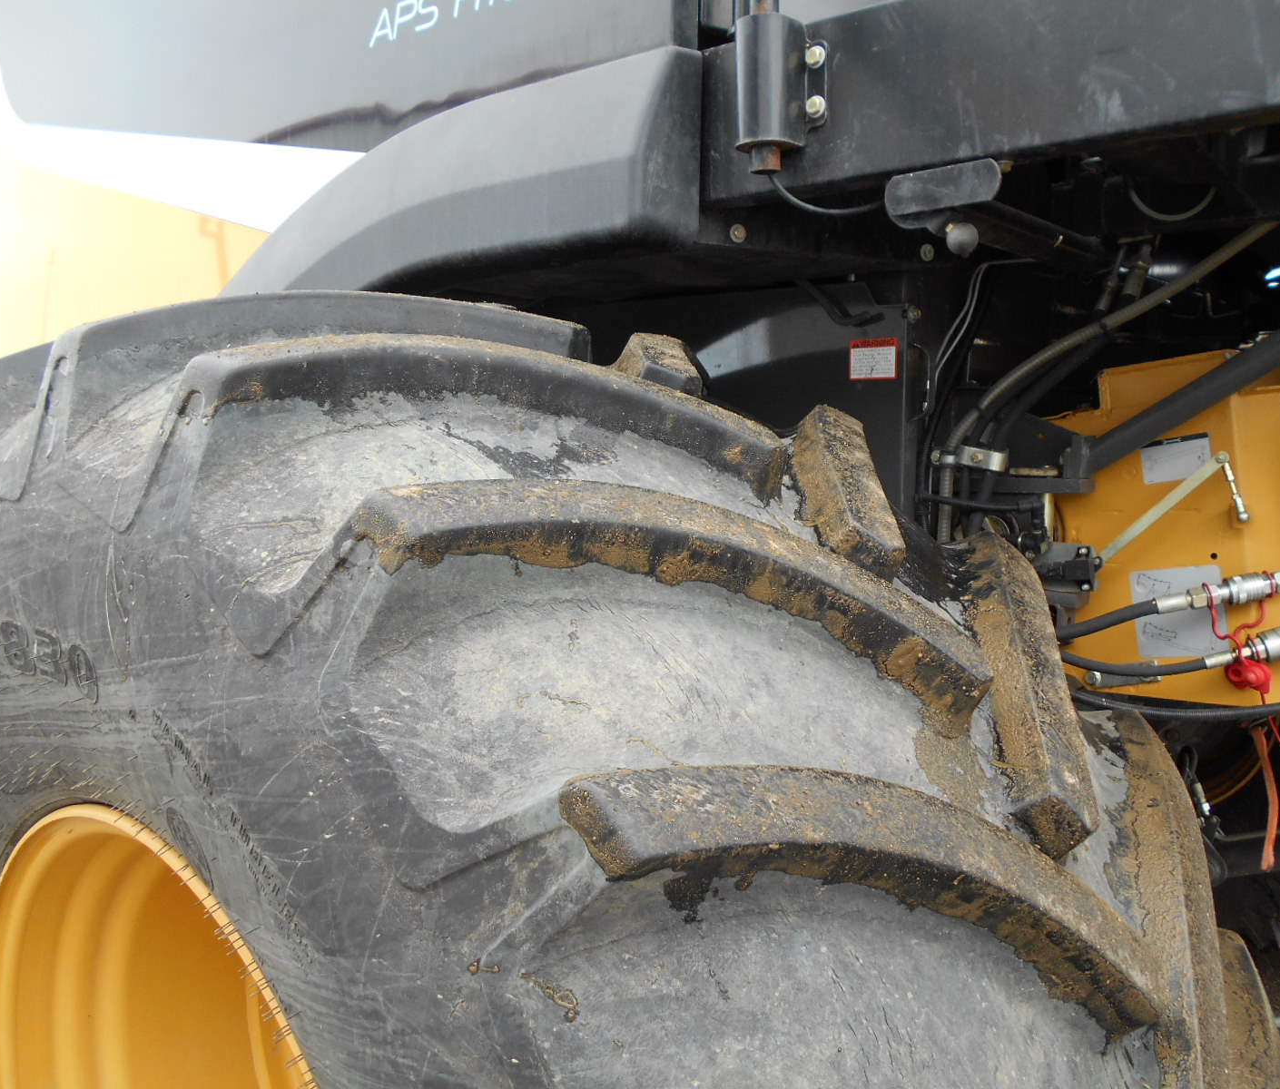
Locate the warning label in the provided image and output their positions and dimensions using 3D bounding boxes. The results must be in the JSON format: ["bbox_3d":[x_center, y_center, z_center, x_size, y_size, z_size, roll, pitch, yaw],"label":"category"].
[{"bbox_3d":[0.378,-0.299,1.765,0.083,0.065,0.003,4,6,38],"label":"warning label"}]

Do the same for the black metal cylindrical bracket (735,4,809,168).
[{"bbox_3d":[0.160,-0.548,1.336,0.080,0.176,0.080,0,5,0],"label":"black metal cylindrical bracket"}]

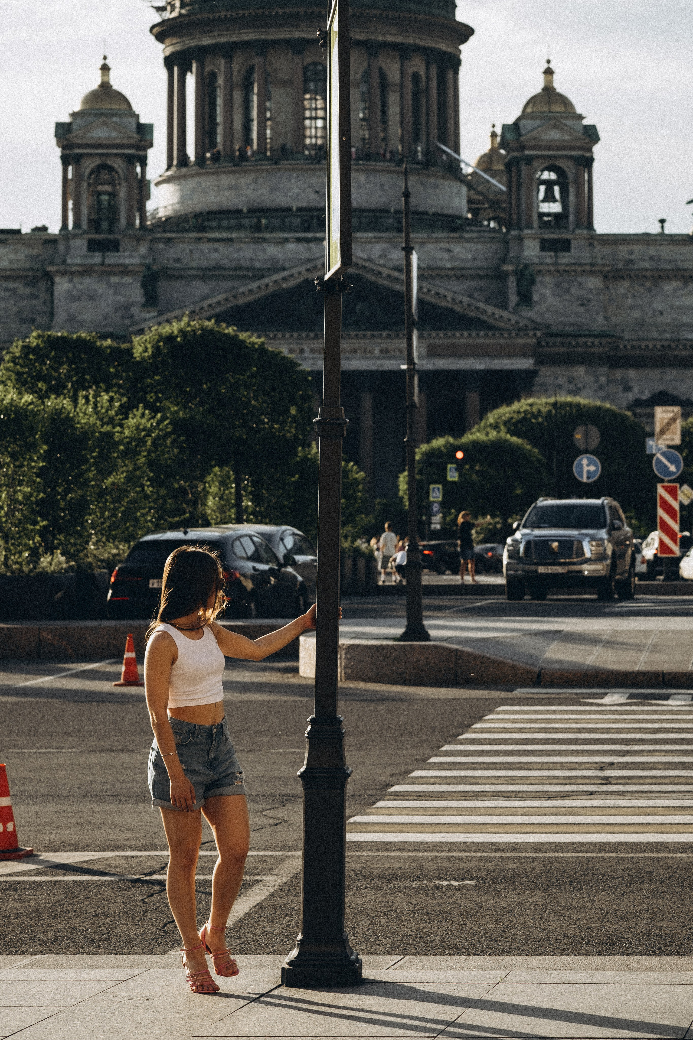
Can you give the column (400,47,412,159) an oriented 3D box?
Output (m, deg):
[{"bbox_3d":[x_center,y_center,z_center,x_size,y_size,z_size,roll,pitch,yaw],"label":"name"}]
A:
[{"bbox_3d":[7.346,-51.253,341.000,1.450,13.800,1.450,0,0,0],"label":"column"}]

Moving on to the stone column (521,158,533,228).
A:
[{"bbox_3d":[21.112,-38.091,323.000,1.250,8.800,1.250,0,0,0],"label":"stone column"}]

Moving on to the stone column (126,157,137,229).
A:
[{"bbox_3d":[-24.856,-37.737,320.000,1.250,8.800,1.250,0,0,0],"label":"stone column"}]

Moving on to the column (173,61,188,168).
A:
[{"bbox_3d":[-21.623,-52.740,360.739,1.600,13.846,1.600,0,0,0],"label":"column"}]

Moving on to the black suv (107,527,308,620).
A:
[{"bbox_3d":[-2.100,0.920,43.700,1.900,1.570,4.650,0,0,14],"label":"black suv"}]

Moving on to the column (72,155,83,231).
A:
[{"bbox_3d":[-29.768,-36.146,305.900,1.200,8.400,1.200,0,0,-4],"label":"column"}]

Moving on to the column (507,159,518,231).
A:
[{"bbox_3d":[18.548,-36.445,310.200,1.200,8.200,1.200,0,0,-4],"label":"column"}]

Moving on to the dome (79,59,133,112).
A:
[{"bbox_3d":[-28.149,-50.943,325.000,6.300,6.200,6.300,0,0,0],"label":"dome"}]

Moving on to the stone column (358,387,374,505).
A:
[{"bbox_3d":[2.233,-8.246,311.000,1.800,16.000,1.800,0,0,0],"label":"stone column"}]

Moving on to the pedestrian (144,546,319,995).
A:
[{"bbox_3d":[-0.430,0.973,10.800,0.660,1.720,0.520,0,1,-41],"label":"pedestrian"}]

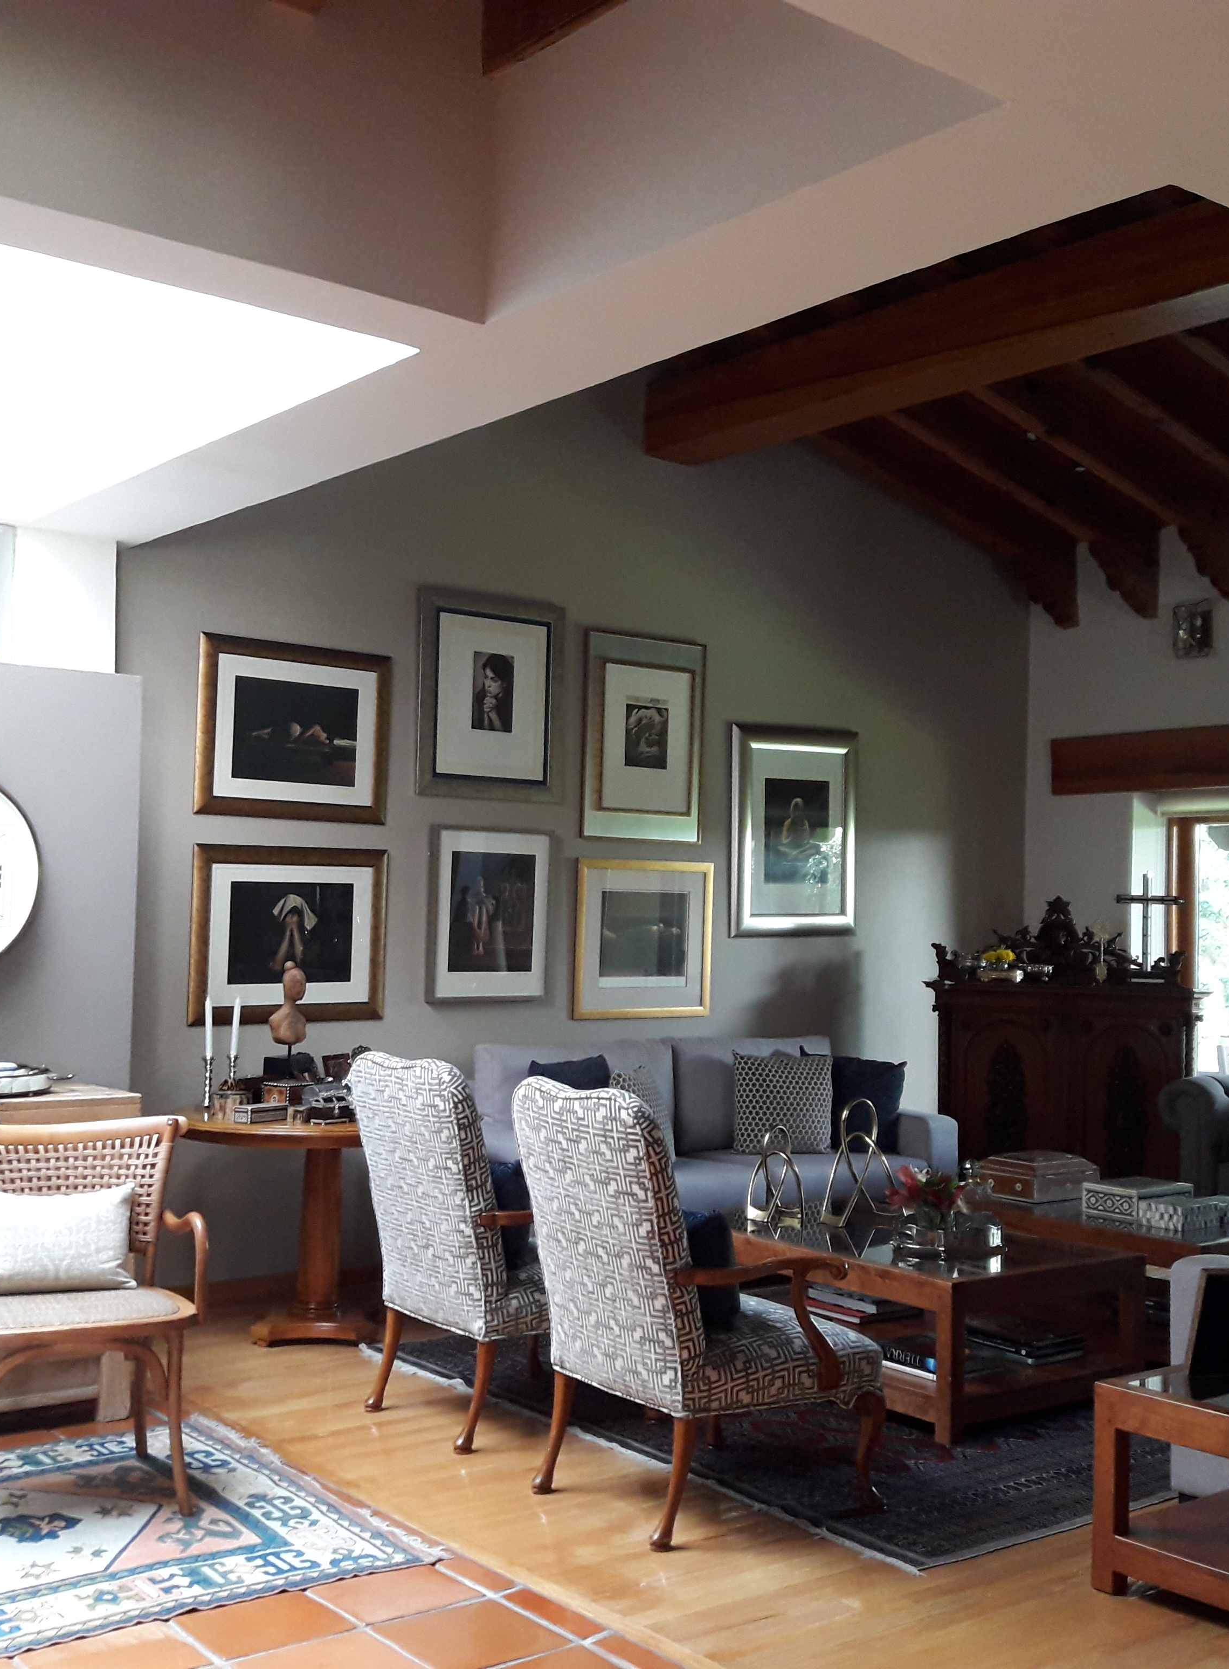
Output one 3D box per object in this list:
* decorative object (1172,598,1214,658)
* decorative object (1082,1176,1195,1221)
[{"bbox_3d":[2.860,-1.026,8.886,0.126,0.287,0.147,3,-3,-38],"label":"decorative object"},{"bbox_3d":[1.842,1.278,6.337,0.318,0.094,0.213,3,-3,-38],"label":"decorative object"}]

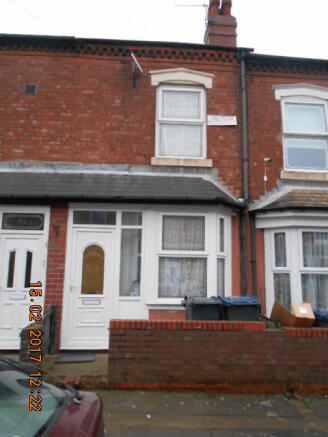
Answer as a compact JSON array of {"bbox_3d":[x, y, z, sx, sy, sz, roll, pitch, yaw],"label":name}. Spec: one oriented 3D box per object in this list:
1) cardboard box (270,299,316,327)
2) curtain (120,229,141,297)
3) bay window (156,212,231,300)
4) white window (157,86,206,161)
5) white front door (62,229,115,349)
[{"bbox_3d":[1.936,1.472,4.942,0.553,0.410,0.430,1,-9,-3],"label":"cardboard box"},{"bbox_3d":[-0.587,0.765,5.768,0.366,1.180,0.082,1,-9,-3],"label":"curtain"},{"bbox_3d":[0.557,0.683,5.864,1.434,1.554,0.430,1,-9,-3],"label":"bay window"},{"bbox_3d":[0.350,-1.917,6.575,1.001,1.508,0.102,1,-9,-3],"label":"white window"},{"bbox_3d":[-1.259,1.172,5.589,0.839,2.006,0.092,1,-9,-3],"label":"white front door"}]

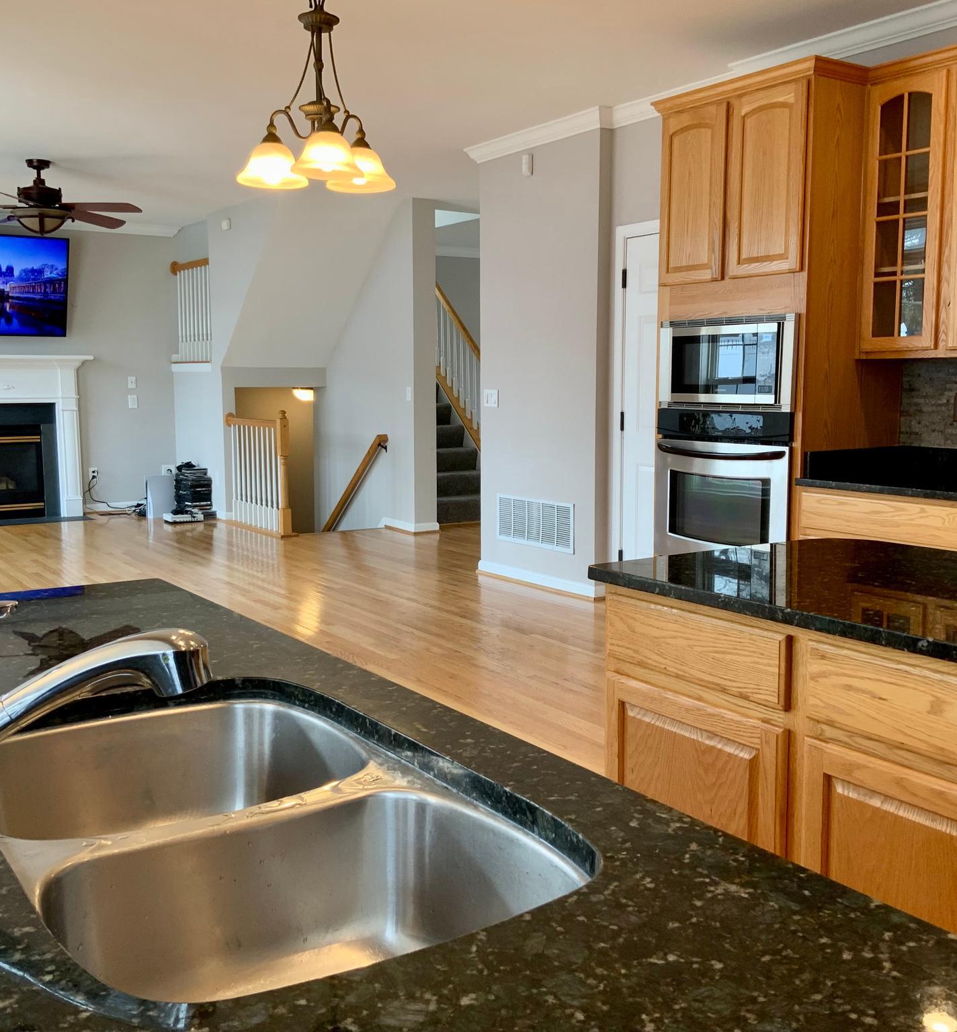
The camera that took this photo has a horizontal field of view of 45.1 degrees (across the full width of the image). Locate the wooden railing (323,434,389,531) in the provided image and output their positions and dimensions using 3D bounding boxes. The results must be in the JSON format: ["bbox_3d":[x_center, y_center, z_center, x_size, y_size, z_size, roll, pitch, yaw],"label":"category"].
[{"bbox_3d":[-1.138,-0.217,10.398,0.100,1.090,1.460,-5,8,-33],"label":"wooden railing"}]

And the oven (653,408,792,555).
[{"bbox_3d":[1.238,-0.109,5.017,0.580,0.715,0.770,-5,8,-33],"label":"oven"}]

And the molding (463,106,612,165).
[{"bbox_3d":[0.352,-2.233,6.828,0.180,0.112,1.340,-5,8,-33],"label":"molding"}]

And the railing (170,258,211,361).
[{"bbox_3d":[-2.711,-1.912,10.858,0.100,0.930,1.030,-5,8,-33],"label":"railing"}]

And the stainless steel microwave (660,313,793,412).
[{"bbox_3d":[1.202,-0.657,4.951,0.450,0.385,0.770,-5,8,-33],"label":"stainless steel microwave"}]

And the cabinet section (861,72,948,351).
[{"bbox_3d":[1.733,-1.146,4.451,0.310,1.023,0.342,-5,8,-34],"label":"cabinet section"}]

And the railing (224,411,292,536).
[{"bbox_3d":[-1.896,-0.396,9.795,0.110,1.013,1.350,-5,8,-33],"label":"railing"}]

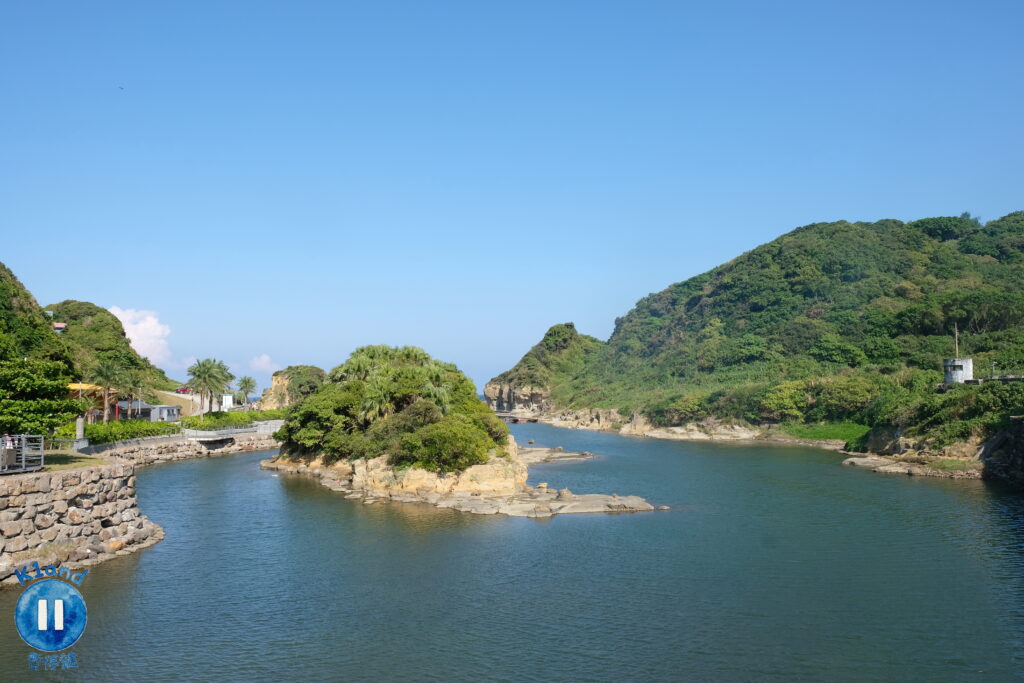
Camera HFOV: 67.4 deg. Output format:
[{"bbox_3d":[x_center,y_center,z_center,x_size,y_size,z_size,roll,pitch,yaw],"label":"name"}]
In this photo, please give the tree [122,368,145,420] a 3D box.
[{"bbox_3d":[-45.792,6.511,92.780,3.300,6.500,3.300,-1,-4,0],"label":"tree"}]

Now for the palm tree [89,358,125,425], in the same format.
[{"bbox_3d":[-38.982,5.173,73.773,3.500,6.700,3.500,-1,-4,0],"label":"palm tree"}]

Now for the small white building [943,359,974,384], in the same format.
[{"bbox_3d":[42.449,2.958,72.915,2.800,2.500,2.800,-4,-5,37],"label":"small white building"}]

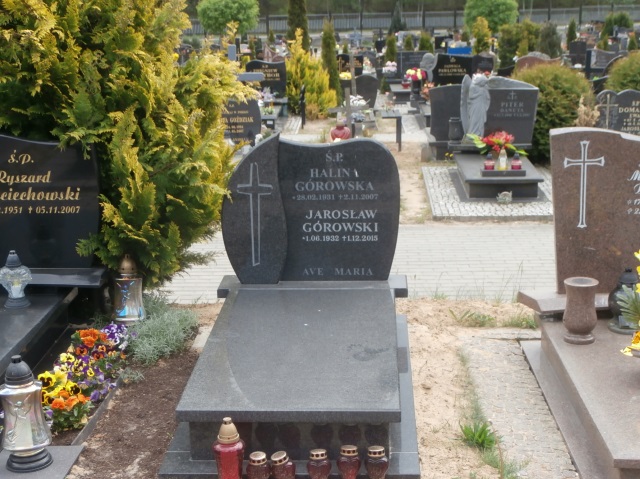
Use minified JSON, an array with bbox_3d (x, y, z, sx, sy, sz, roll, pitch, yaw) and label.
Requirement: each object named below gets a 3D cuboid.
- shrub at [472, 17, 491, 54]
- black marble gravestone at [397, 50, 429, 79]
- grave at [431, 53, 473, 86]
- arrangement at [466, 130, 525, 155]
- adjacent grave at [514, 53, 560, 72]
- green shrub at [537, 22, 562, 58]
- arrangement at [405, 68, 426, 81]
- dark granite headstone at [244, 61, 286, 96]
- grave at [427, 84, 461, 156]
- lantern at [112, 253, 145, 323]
[{"bbox_3d":[4.349,-5.229,28.332,0.520,1.470,0.520,-1,12,4],"label":"shrub"},{"bbox_3d":[2.201,-4.032,24.400,0.840,0.650,0.120,0,12,3],"label":"black marble gravestone"},{"bbox_3d":[2.171,-2.737,17.265,0.670,0.630,0.120,-1,12,4],"label":"grave"},{"bbox_3d":[1.674,-0.887,9.958,0.570,0.290,0.380,-1,12,4],"label":"arrangement"},{"bbox_3d":[3.583,-2.683,17.245,0.730,0.630,0.130,-1,12,4],"label":"adjacent grave"},{"bbox_3d":[7.426,-6.360,34.000,0.800,1.380,0.800,0,12,3],"label":"green shrub"},{"bbox_3d":[1.828,-3.149,20.100,0.400,0.250,0.360,0,12,3],"label":"arrangement"},{"bbox_3d":[-0.885,-2.648,17.466,0.670,0.610,0.120,-1,12,4],"label":"dark granite headstone"},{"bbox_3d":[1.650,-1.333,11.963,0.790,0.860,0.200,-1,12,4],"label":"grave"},{"bbox_3d":[-1.152,0.301,6.350,0.187,0.405,0.187,0,12,3],"label":"lantern"}]

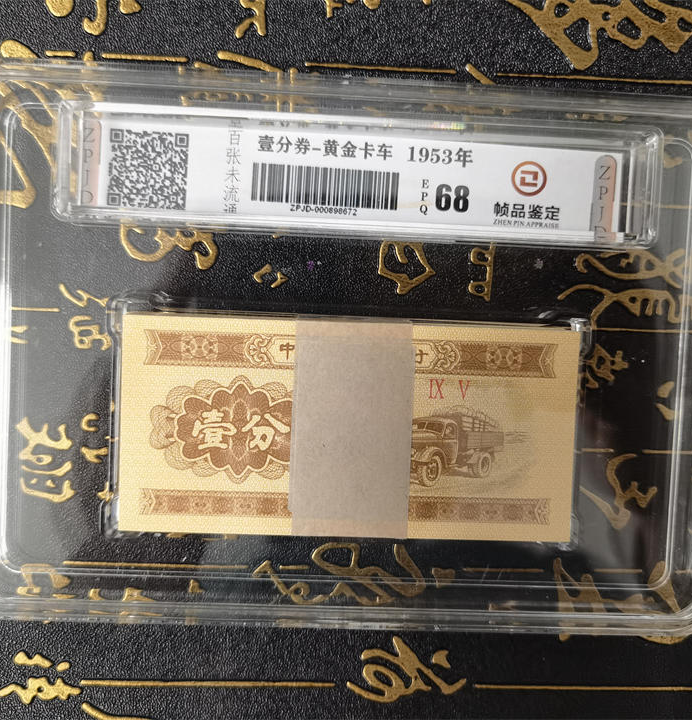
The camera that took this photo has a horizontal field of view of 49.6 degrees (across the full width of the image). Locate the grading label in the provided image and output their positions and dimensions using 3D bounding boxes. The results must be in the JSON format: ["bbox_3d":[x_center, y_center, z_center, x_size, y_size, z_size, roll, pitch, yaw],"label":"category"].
[{"bbox_3d":[0.001,-0.036,0.151,0.109,0.002,0.019,3,92,-2],"label":"grading label"}]

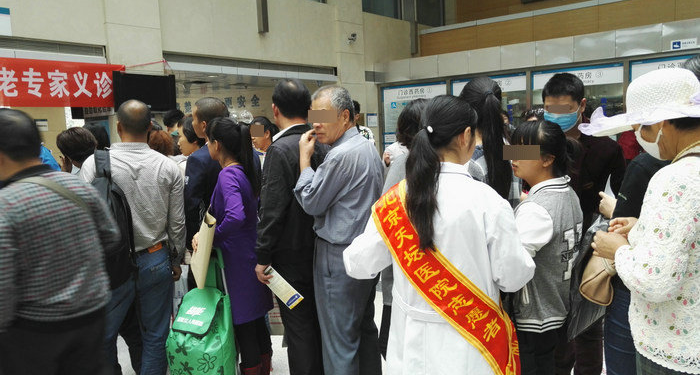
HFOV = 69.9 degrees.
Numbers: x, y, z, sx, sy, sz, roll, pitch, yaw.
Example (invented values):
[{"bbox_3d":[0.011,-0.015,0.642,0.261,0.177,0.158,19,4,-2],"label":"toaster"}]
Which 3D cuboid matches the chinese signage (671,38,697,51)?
[{"bbox_3d":[3.765,-1.611,5.637,0.242,0.104,0.020,2,7,36],"label":"chinese signage"}]

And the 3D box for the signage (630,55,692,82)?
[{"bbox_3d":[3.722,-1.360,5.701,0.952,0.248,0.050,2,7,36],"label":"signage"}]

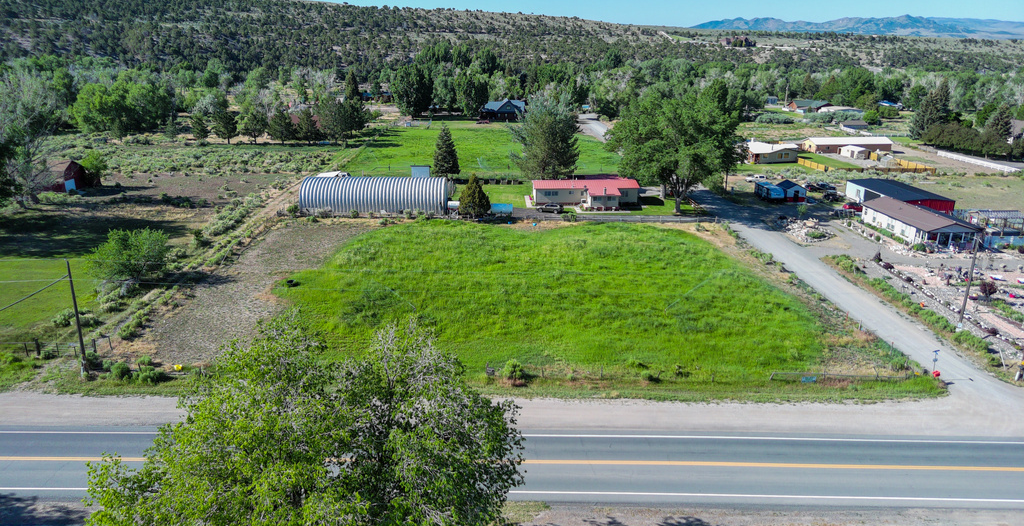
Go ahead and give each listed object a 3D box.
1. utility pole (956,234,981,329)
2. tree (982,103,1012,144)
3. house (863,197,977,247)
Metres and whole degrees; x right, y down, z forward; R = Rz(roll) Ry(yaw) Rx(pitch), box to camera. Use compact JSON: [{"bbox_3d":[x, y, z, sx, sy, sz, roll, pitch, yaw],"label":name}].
[{"bbox_3d":[48.080,2.040,71.500,0.320,9.800,0.320,0,18,0],"label":"utility pole"},{"bbox_3d":[143.910,-40.700,199.860,8.810,12.010,8.810,0,18,0],"label":"tree"},{"bbox_3d":[63.950,-6.520,107.540,8.330,4.160,17.890,0,18,-3],"label":"house"}]

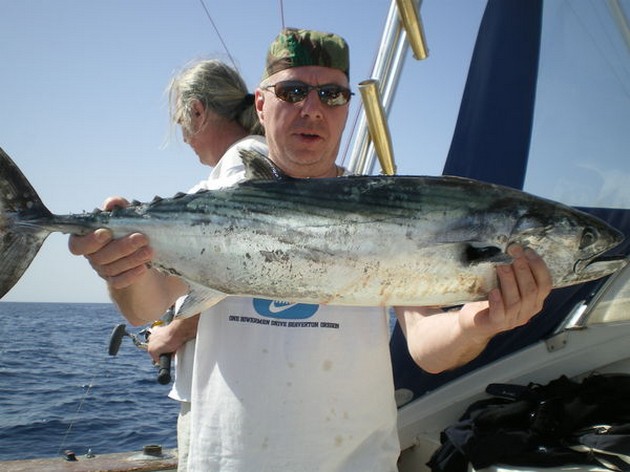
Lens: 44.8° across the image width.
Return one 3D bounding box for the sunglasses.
[{"bbox_3d":[-0.015,-0.252,1.376,0.145,0.043,0.145,5,7,-12],"label":"sunglasses"}]

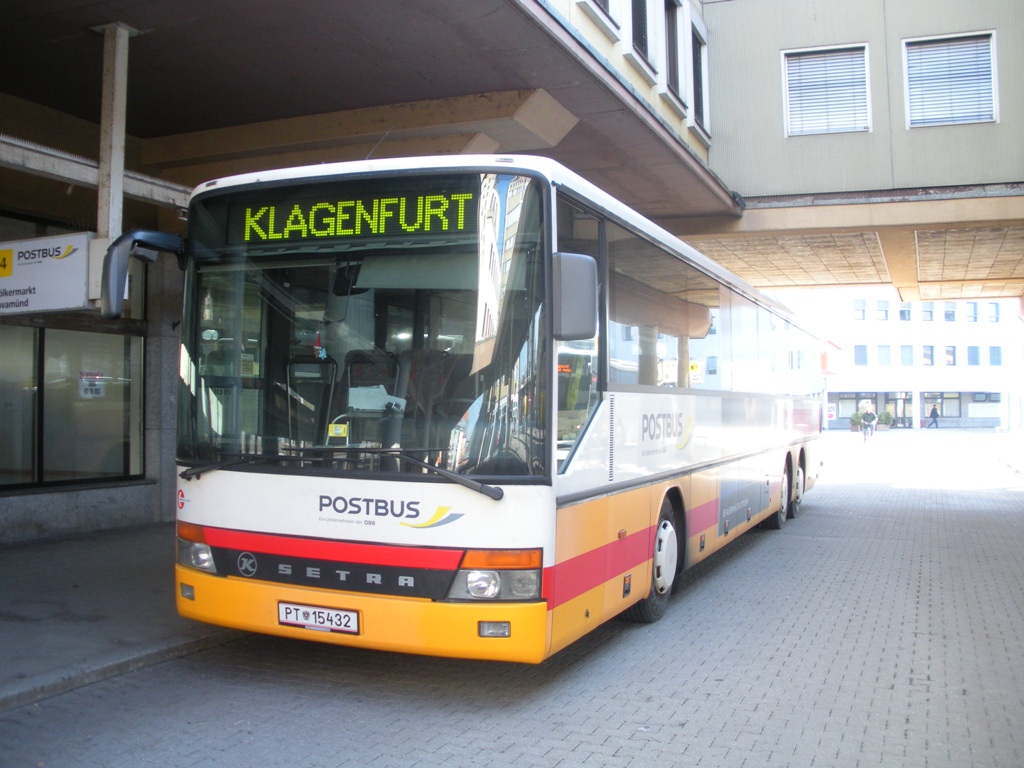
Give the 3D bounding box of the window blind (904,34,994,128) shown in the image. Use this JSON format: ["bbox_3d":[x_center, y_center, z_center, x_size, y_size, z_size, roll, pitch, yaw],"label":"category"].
[{"bbox_3d":[7.144,-4.929,17.350,1.340,1.410,0.080,-1,-1,20],"label":"window blind"}]

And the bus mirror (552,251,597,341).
[{"bbox_3d":[0.337,-0.470,5.691,0.230,0.470,0.130,0,-1,12],"label":"bus mirror"}]

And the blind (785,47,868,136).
[{"bbox_3d":[5.328,-4.947,18.040,1.340,1.410,0.080,-1,-1,20],"label":"blind"}]

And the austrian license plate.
[{"bbox_3d":[-1.079,1.315,5.962,0.525,0.125,0.020,-1,-1,23],"label":"austrian license plate"}]

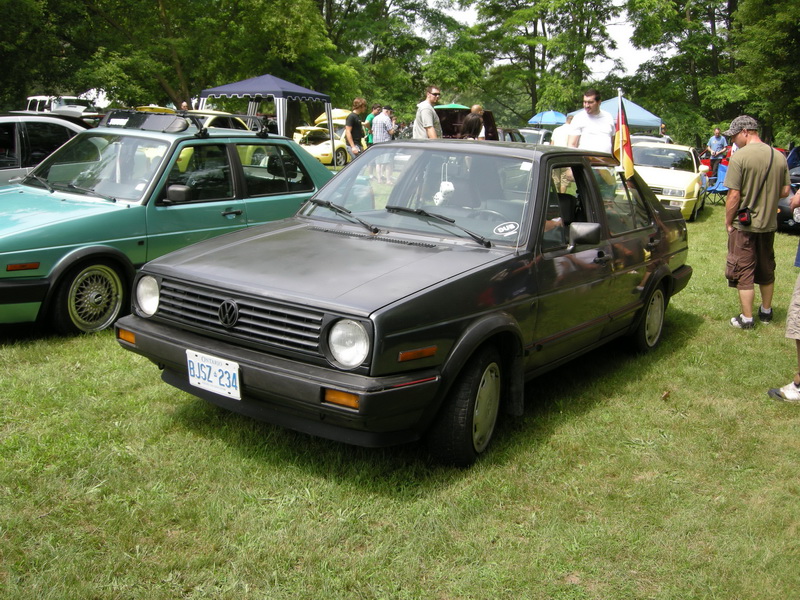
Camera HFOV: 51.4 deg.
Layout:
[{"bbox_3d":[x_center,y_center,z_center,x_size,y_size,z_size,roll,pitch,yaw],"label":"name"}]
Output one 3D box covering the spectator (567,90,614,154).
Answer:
[{"bbox_3d":[1.700,-0.992,7.700,0.580,1.820,0.360,7,13,20],"label":"spectator"}]

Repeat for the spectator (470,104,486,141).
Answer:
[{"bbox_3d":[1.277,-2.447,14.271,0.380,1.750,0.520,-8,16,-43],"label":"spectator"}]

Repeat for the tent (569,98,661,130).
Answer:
[{"bbox_3d":[7.331,-5.761,28.742,3.050,2.660,3.050,5,13,13],"label":"tent"}]

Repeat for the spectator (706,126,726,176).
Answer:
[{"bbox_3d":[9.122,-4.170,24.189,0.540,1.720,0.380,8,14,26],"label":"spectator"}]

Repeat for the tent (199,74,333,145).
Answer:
[{"bbox_3d":[-3.608,-4.883,22.742,2.850,2.480,2.850,7,12,22],"label":"tent"}]

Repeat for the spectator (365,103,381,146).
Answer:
[{"bbox_3d":[-0.622,-3.747,20.067,0.380,1.780,0.520,9,14,29],"label":"spectator"}]

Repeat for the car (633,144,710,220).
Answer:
[{"bbox_3d":[4.700,-2.200,15.200,1.680,1.310,4.050,7,13,22],"label":"car"}]

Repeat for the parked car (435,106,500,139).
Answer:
[{"bbox_3d":[1.449,-2.964,17.354,1.680,1.560,4.000,4,12,10],"label":"parked car"}]

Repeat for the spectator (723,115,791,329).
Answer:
[{"bbox_3d":[2.815,-0.642,6.611,0.530,1.700,0.380,-2,13,-18],"label":"spectator"}]

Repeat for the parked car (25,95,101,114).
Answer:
[{"bbox_3d":[-11.691,-6.039,28.650,1.820,1.760,4.500,-7,15,-36],"label":"parked car"}]

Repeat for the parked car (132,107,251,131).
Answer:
[{"bbox_3d":[-4.495,-3.544,18.949,1.740,1.530,4.100,7,12,20],"label":"parked car"}]

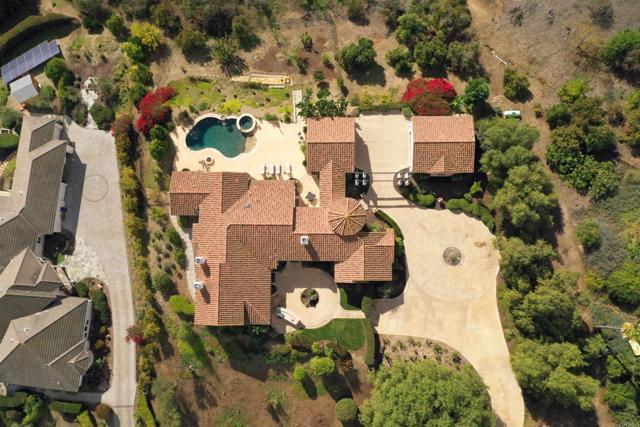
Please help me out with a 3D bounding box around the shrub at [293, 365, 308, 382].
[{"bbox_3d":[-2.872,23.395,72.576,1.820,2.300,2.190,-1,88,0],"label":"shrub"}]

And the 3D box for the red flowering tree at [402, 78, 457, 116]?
[{"bbox_3d":[16.973,-17.913,77.252,8.320,4.000,6.090,0,84,1],"label":"red flowering tree"}]

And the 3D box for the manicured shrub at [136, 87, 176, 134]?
[{"bbox_3d":[-25.376,-16.053,77.565,6.280,3.900,7.600,0,84,1],"label":"manicured shrub"}]

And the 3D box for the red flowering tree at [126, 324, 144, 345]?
[{"bbox_3d":[-27.621,18.140,74.366,2.640,2.800,3.050,0,84,1],"label":"red flowering tree"}]

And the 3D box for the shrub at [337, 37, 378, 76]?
[{"bbox_3d":[5.396,-23.360,73.612,5.620,3.500,5.320,-1,88,0],"label":"shrub"}]

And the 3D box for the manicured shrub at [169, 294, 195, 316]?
[{"bbox_3d":[-20.918,13.931,75.209,3.900,1.900,3.200,0,84,1],"label":"manicured shrub"}]

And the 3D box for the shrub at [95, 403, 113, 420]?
[{"bbox_3d":[-34.809,31.896,80.126,2.660,2.200,2.660,0,86,1],"label":"shrub"}]

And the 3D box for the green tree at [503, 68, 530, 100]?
[{"bbox_3d":[29.730,-19.530,75.260,3.800,3.300,4.200,0,89,0],"label":"green tree"}]

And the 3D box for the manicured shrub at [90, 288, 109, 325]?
[{"bbox_3d":[-36.045,15.203,81.391,2.780,2.200,5.720,-12,86,0],"label":"manicured shrub"}]

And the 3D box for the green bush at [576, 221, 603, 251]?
[{"bbox_3d":[40.570,3.310,74.950,3.800,3.000,4.100,0,89,0],"label":"green bush"}]

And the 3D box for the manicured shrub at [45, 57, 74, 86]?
[{"bbox_3d":[-38.908,-21.310,73.941,3.560,2.700,3.710,-1,88,0],"label":"manicured shrub"}]

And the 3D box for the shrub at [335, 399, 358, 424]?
[{"bbox_3d":[3.848,28.532,72.296,3.190,2.500,3.340,-1,88,0],"label":"shrub"}]

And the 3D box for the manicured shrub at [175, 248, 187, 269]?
[{"bbox_3d":[-20.639,6.584,73.665,1.700,1.300,2.660,-1,88,0],"label":"manicured shrub"}]

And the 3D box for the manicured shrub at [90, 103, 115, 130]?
[{"bbox_3d":[-34.115,-15.219,78.122,3.580,2.800,4.440,0,84,1],"label":"manicured shrub"}]

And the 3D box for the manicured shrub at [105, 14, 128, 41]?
[{"bbox_3d":[-32.479,-29.689,79.502,3.610,3.200,4.050,0,84,1],"label":"manicured shrub"}]

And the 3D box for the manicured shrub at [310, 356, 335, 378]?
[{"bbox_3d":[0.399,24.428,79.496,3.750,2.800,3.110,0,86,1],"label":"manicured shrub"}]

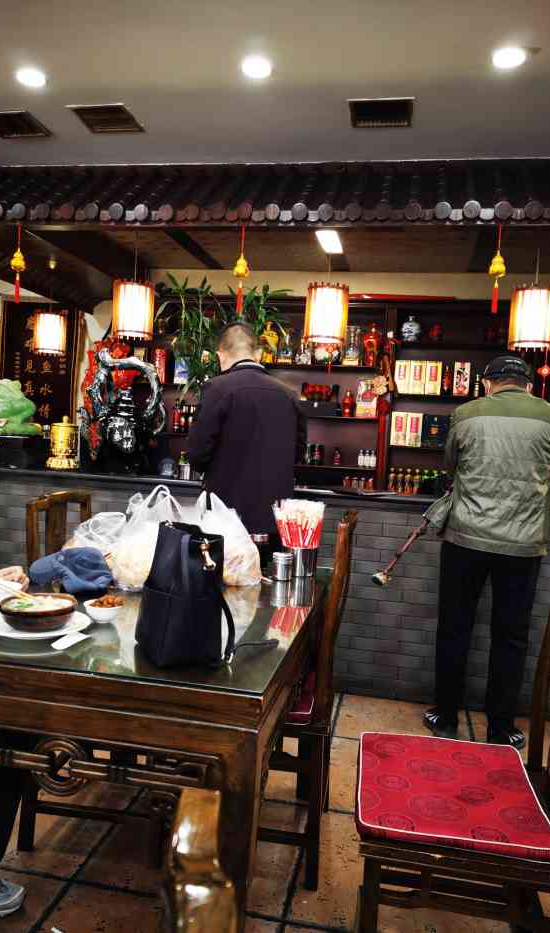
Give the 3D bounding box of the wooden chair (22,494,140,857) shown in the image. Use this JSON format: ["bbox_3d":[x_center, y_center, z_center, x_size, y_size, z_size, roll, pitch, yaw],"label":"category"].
[{"bbox_3d":[-0.482,0.624,2.334,0.475,1.055,0.460,4,3,9],"label":"wooden chair"}]

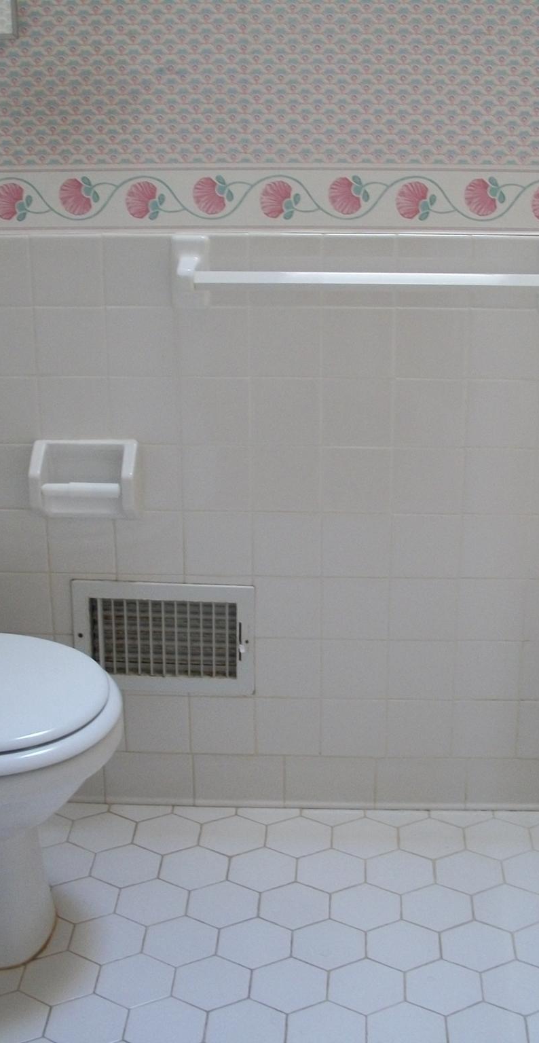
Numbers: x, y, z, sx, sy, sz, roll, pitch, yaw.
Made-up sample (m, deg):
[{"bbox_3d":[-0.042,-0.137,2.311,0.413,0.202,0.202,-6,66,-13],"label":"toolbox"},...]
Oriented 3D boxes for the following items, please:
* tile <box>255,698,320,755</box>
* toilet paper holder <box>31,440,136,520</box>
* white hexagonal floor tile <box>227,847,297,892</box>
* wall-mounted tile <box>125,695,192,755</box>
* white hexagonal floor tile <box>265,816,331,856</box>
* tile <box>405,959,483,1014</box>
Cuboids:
[{"bbox_3d":[0.033,0.343,2.365,0.108,0.107,0.009,1,20,4],"label":"tile"},{"bbox_3d":[-0.289,-0.054,2.201,0.163,0.130,0.072,1,20,4],"label":"toilet paper holder"},{"bbox_3d":[-0.011,0.554,2.228,0.105,0.009,0.121,1,20,4],"label":"white hexagonal floor tile"},{"bbox_3d":[-0.189,0.339,2.364,0.108,0.108,0.010,1,20,4],"label":"wall-mounted tile"},{"bbox_3d":[0.047,0.521,2.309,0.106,0.009,0.122,1,20,3],"label":"white hexagonal floor tile"},{"bbox_3d":[0.241,0.649,1.948,0.106,0.009,0.122,1,20,3],"label":"tile"}]

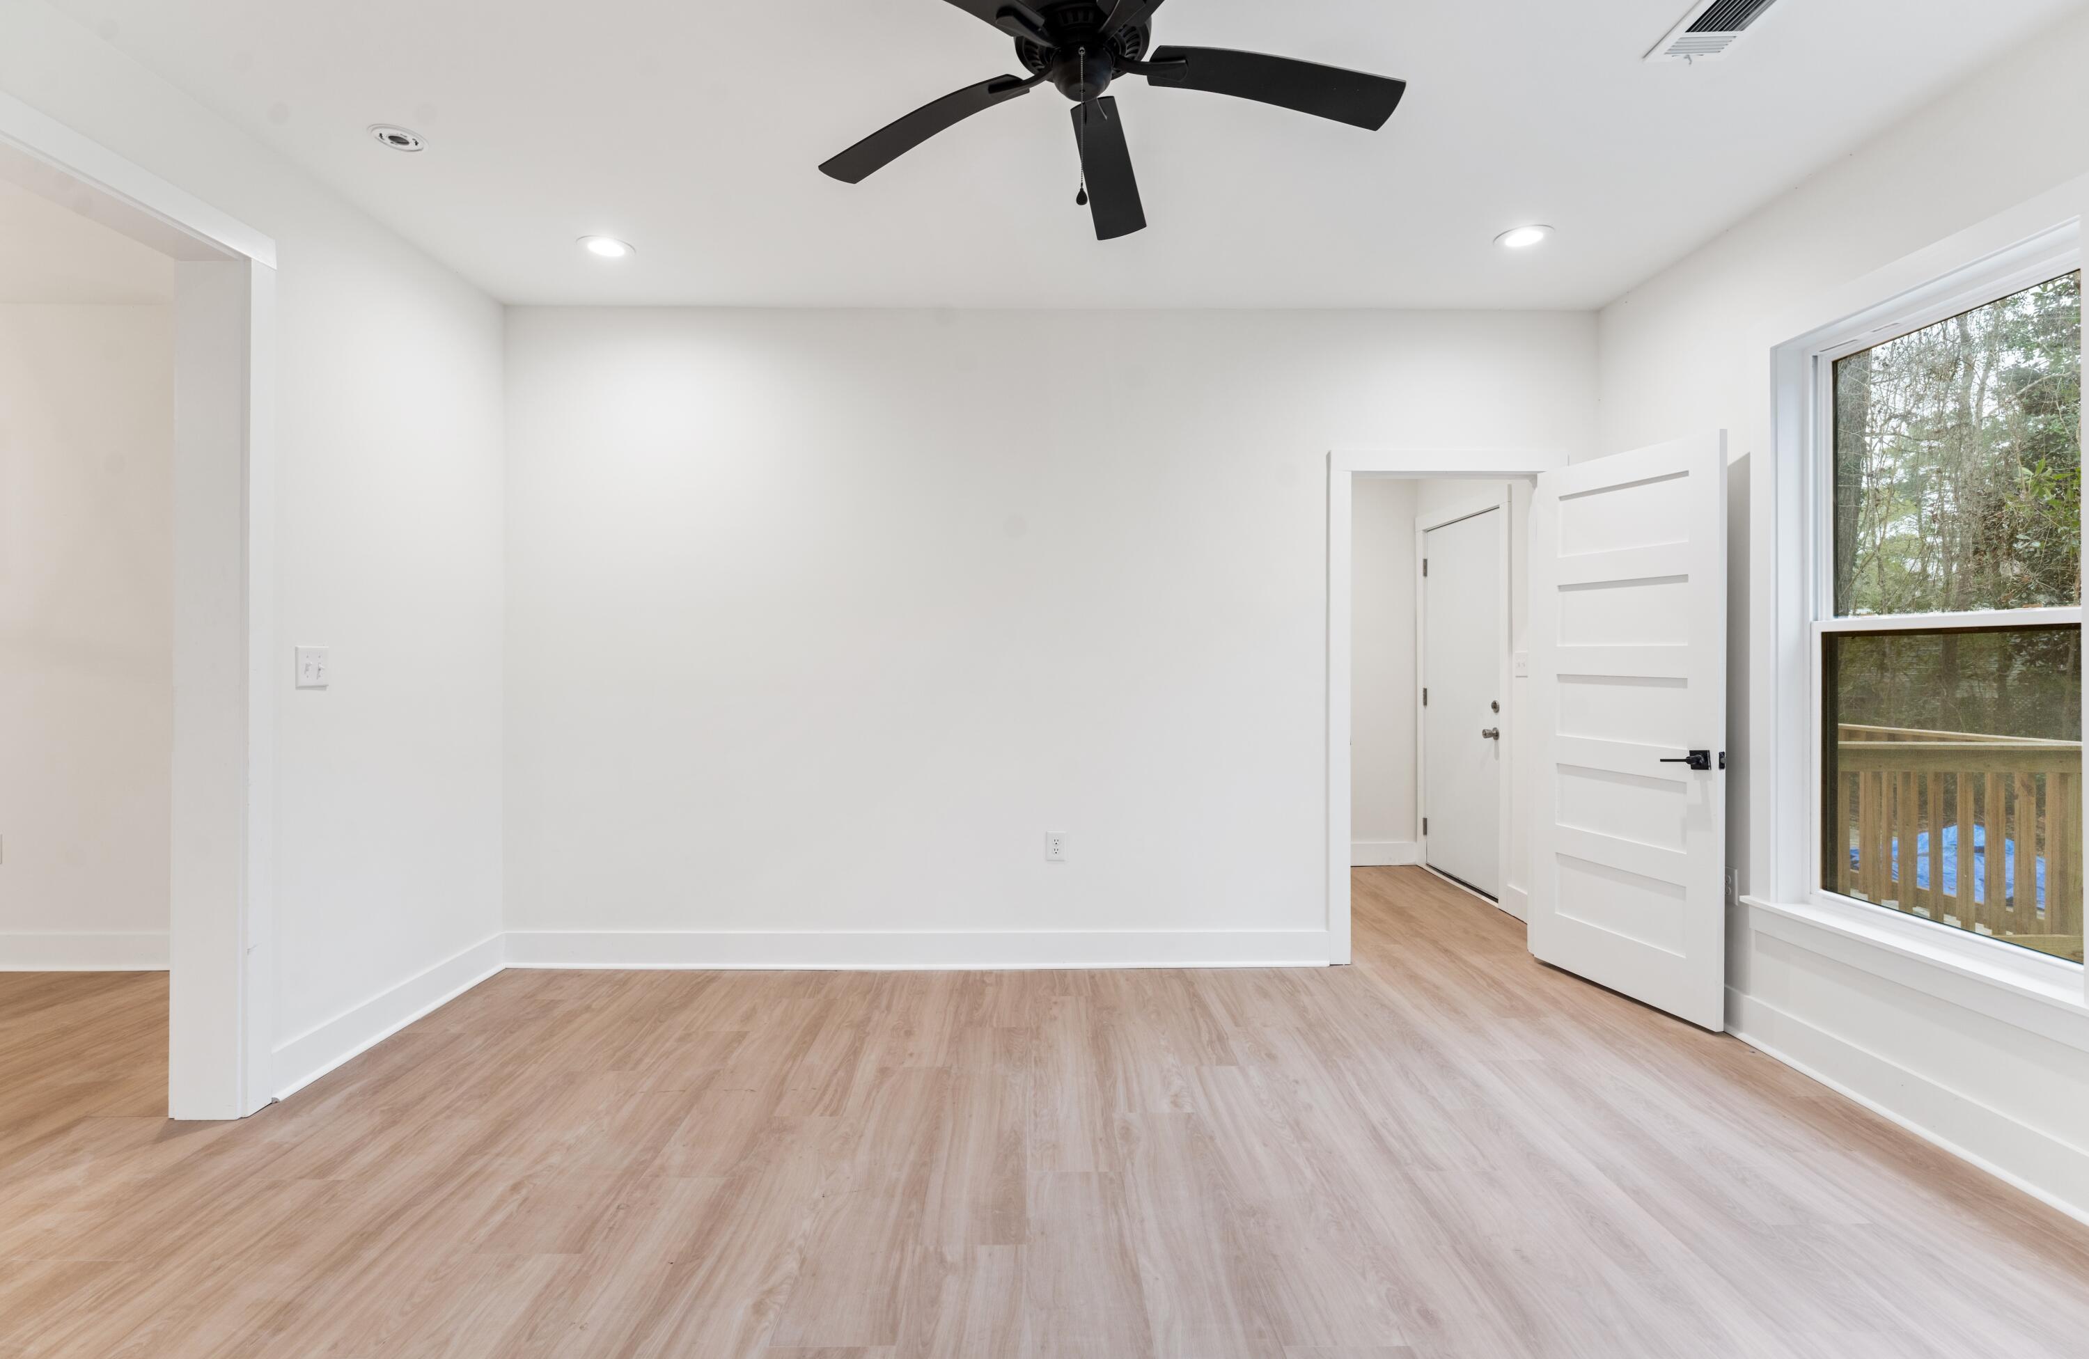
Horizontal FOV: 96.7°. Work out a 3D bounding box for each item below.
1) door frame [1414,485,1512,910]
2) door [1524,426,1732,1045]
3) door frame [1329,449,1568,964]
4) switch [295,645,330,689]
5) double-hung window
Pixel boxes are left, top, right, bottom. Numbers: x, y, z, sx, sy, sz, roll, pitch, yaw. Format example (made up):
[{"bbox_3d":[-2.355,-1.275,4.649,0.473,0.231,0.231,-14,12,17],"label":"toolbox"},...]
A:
[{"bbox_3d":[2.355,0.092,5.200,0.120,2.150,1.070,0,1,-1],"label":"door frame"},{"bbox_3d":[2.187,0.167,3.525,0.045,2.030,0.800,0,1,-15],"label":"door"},{"bbox_3d":[1.697,0.118,3.945,1.005,2.160,0.140,0,1,-1],"label":"door frame"},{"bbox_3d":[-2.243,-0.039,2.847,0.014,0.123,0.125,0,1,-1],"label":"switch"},{"bbox_3d":[2.550,-0.165,2.620,0.100,1.820,0.890,0,1,-1],"label":"double-hung window"}]

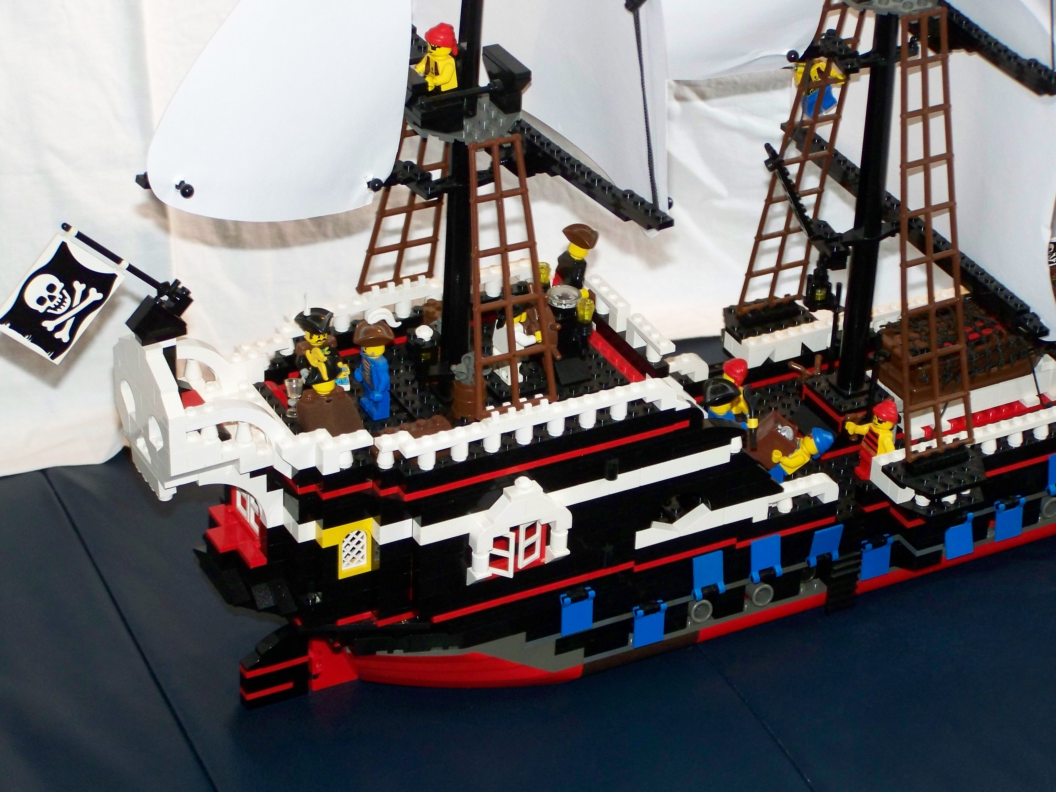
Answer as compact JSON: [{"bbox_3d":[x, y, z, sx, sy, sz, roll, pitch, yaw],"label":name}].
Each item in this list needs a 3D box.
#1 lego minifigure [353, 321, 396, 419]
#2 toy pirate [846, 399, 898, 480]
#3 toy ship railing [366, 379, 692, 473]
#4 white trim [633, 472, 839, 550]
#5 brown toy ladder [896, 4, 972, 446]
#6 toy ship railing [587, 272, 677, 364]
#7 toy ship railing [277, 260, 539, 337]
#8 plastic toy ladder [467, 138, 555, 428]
[{"bbox_3d":[-0.070,-0.013,1.374,0.020,0.045,0.024,-14,35,-25],"label":"lego minifigure"},{"bbox_3d":[0.170,0.023,1.494,0.026,0.041,0.023,-16,36,-27],"label":"toy pirate"},{"bbox_3d":[0.004,0.010,1.354,0.152,0.017,0.016,-14,35,-25],"label":"toy ship railing"},{"bbox_3d":[0.098,0.054,1.438,0.113,0.015,0.008,-14,35,-25],"label":"white trim"},{"bbox_3d":[0.189,-0.074,1.423,0.041,0.217,0.004,-14,21,-25],"label":"brown toy ladder"},{"bbox_3d":[0.048,-0.035,1.429,0.008,0.015,0.072,-14,35,-25],"label":"toy ship railing"},{"bbox_3d":[-0.057,-0.042,1.433,0.138,0.016,0.016,-14,35,-25],"label":"toy ship railing"},{"bbox_3d":[-0.009,-0.051,1.321,0.041,0.124,0.004,-14,21,-25],"label":"plastic toy ladder"}]

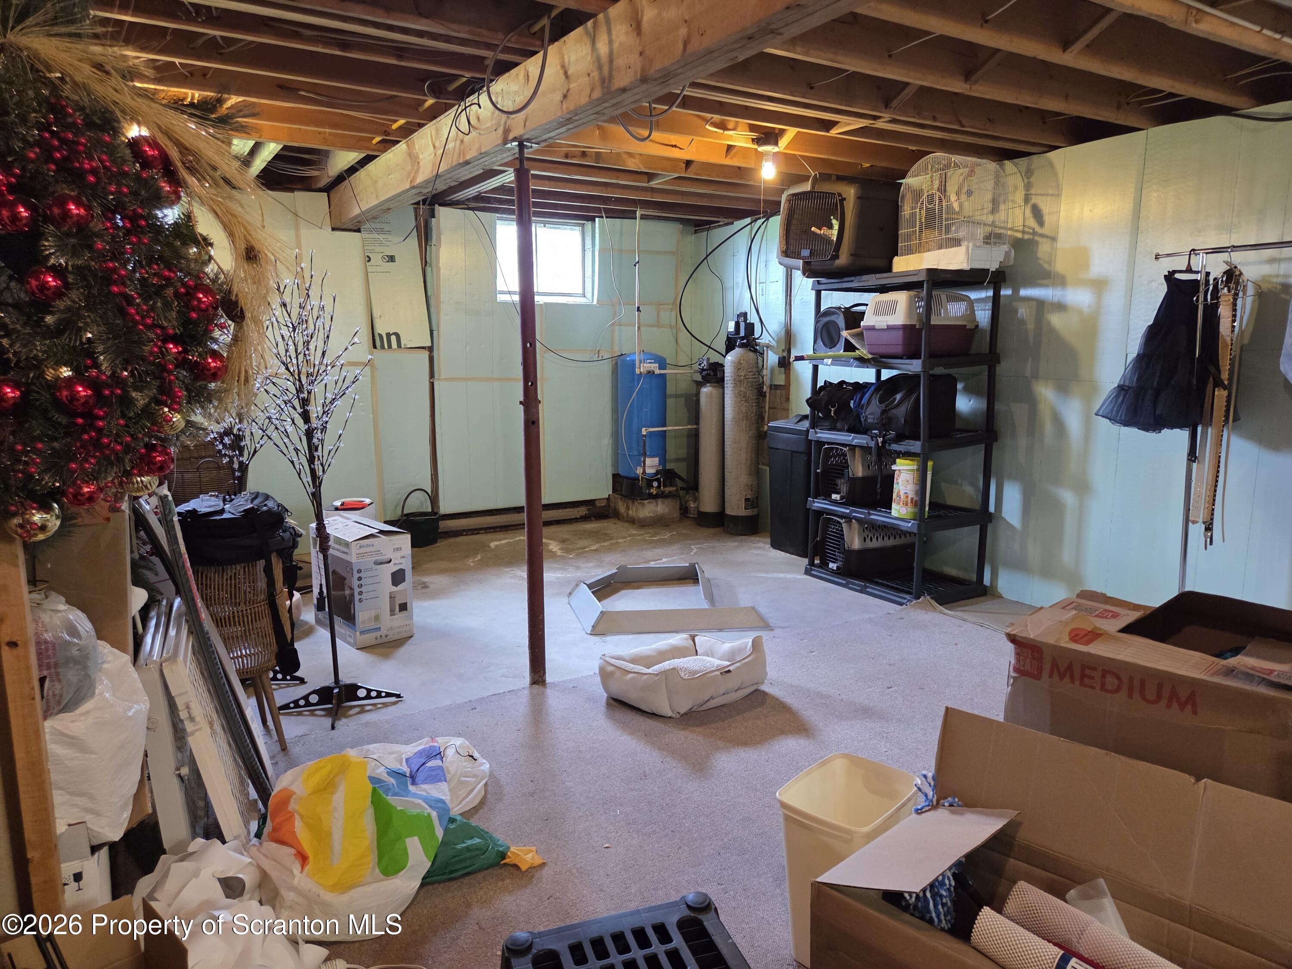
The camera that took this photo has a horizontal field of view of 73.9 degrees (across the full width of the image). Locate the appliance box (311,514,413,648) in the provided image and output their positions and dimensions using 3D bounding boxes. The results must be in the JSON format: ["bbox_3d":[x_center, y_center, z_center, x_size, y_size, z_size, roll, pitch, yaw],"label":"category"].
[{"bbox_3d":[-1.445,0.482,4.370,0.302,0.540,0.490,-9,12,-42],"label":"appliance box"}]

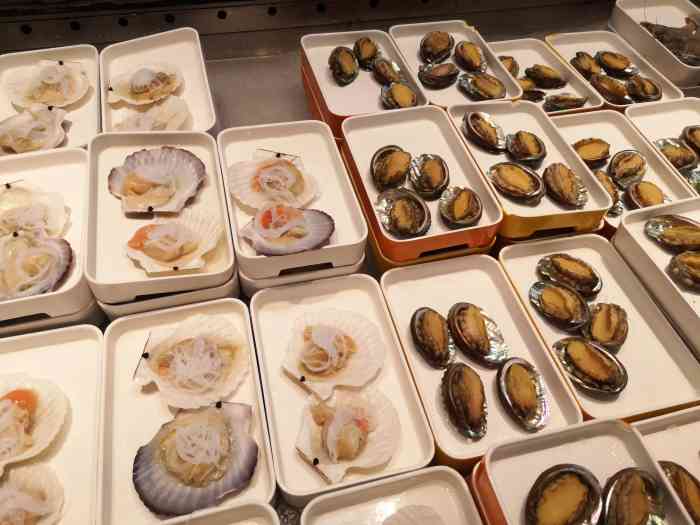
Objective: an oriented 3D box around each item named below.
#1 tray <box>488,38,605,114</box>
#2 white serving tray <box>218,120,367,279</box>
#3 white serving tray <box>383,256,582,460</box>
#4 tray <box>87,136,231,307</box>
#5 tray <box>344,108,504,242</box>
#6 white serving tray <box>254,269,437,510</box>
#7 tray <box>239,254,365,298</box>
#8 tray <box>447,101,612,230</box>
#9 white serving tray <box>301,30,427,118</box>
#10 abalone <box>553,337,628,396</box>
[{"bbox_3d":[0.303,-0.298,0.909,0.142,0.038,0.218,-10,50,-14],"label":"tray"},{"bbox_3d":[-0.072,-0.082,0.651,0.142,0.038,0.218,-8,51,-13],"label":"white serving tray"},{"bbox_3d":[0.124,0.095,0.569,0.142,0.038,0.218,-10,50,-10],"label":"white serving tray"},{"bbox_3d":[-0.213,-0.059,0.613,0.142,0.038,0.218,-6,54,-16],"label":"tray"},{"bbox_3d":[0.082,-0.107,0.681,0.142,0.038,0.218,-11,53,-9],"label":"tray"},{"bbox_3d":[-0.016,0.116,0.549,0.142,0.038,0.218,-8,52,-12],"label":"white serving tray"},{"bbox_3d":[-0.075,-0.059,0.678,0.142,0.038,0.218,-8,51,-13],"label":"tray"},{"bbox_3d":[0.226,-0.131,0.723,0.142,0.038,0.218,-7,52,-12],"label":"tray"},{"bbox_3d":[0.017,-0.276,0.829,0.142,0.038,0.218,-10,51,-13],"label":"white serving tray"},{"bbox_3d":[0.241,0.104,0.546,0.074,0.023,0.049,24,52,15],"label":"abalone"}]

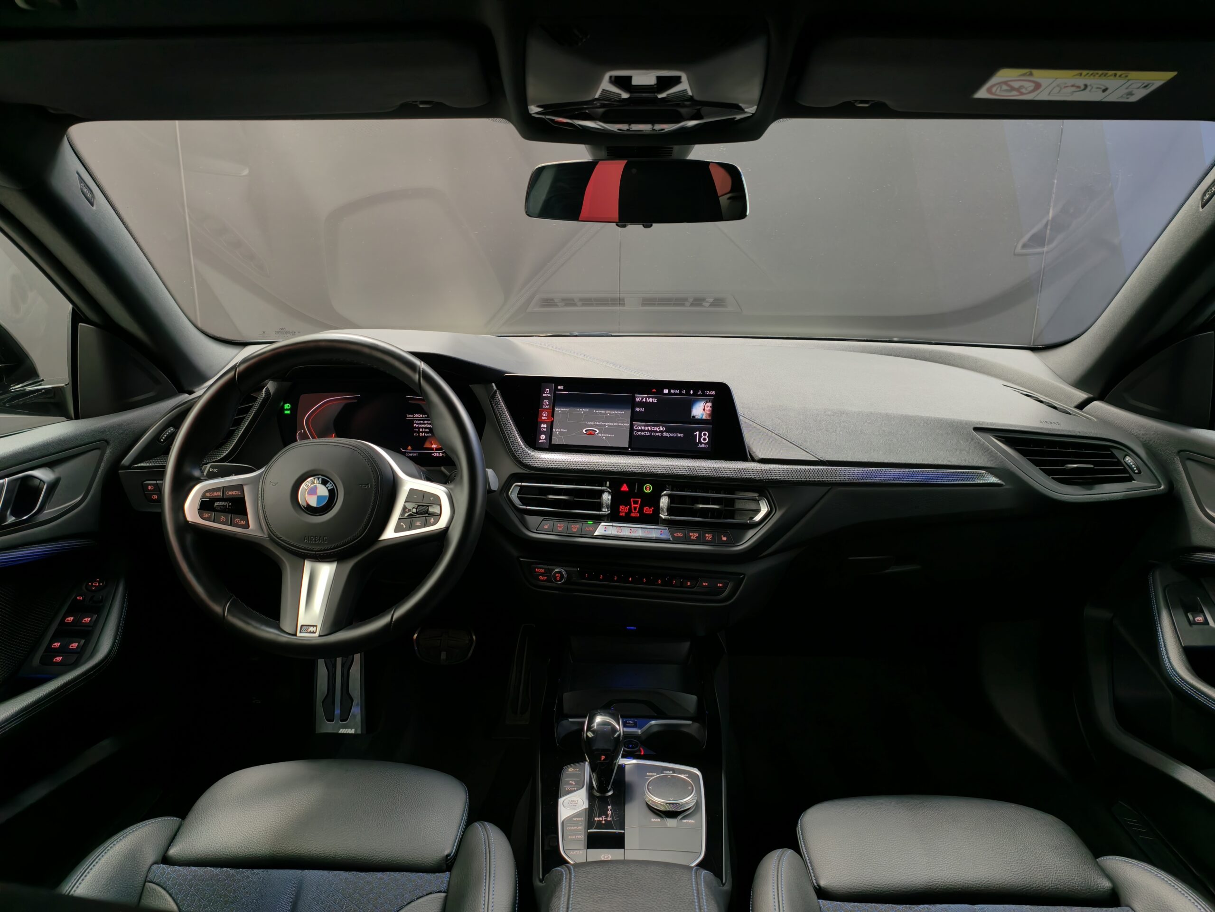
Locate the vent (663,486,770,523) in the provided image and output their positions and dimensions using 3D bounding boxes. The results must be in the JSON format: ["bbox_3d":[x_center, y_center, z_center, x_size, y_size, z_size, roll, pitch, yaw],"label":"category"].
[{"bbox_3d":[0.149,0.069,1.127,0.148,0.039,0.045,2,9,7],"label":"vent"}]

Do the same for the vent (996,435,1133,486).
[{"bbox_3d":[0.611,0.007,1.084,0.160,0.066,0.060,1,-1,3],"label":"vent"}]

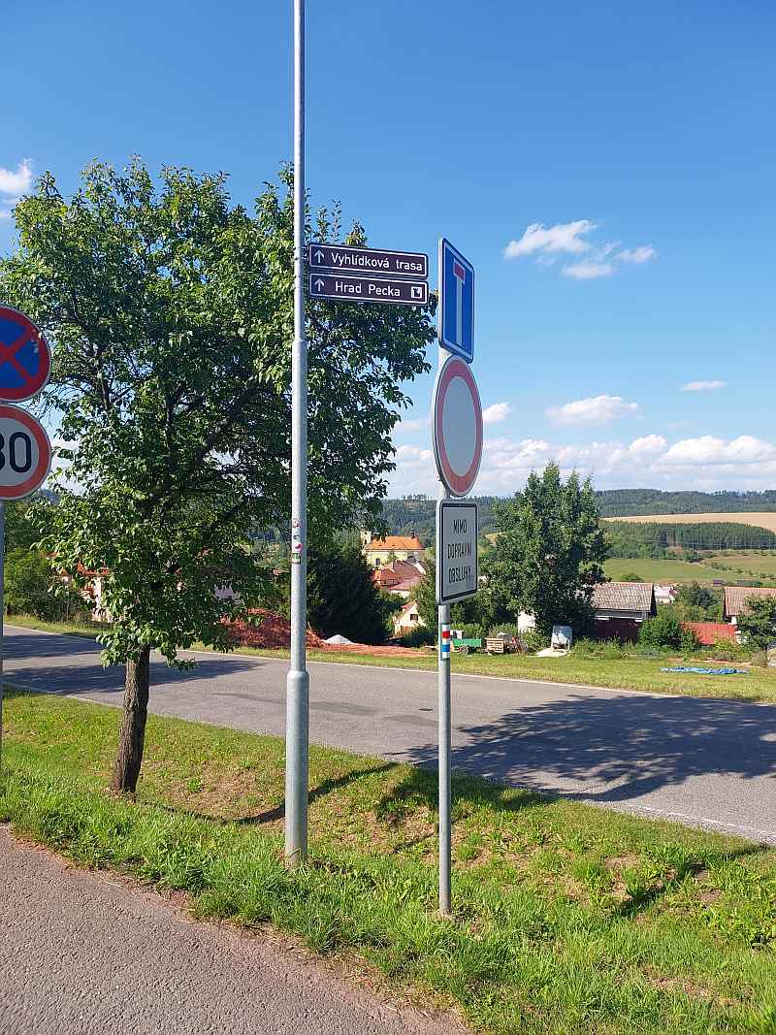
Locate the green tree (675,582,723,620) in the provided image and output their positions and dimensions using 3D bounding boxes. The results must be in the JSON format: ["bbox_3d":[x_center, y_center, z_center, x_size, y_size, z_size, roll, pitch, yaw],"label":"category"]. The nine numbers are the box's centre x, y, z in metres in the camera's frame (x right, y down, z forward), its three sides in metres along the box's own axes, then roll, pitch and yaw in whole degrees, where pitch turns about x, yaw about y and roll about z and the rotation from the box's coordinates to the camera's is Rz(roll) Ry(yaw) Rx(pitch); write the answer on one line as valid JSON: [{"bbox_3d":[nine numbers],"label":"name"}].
[{"bbox_3d":[25.250,7.050,68.000,3.780,3.550,3.780,0,0,20],"label":"green tree"}]

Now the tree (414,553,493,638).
[{"bbox_3d":[3.830,4.710,49.000,4.660,5.220,4.420,0,0,4],"label":"tree"}]

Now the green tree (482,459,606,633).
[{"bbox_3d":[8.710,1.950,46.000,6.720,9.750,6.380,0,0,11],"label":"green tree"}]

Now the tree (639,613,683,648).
[{"bbox_3d":[13.700,5.670,42.000,2.240,1.900,2.130,0,0,18],"label":"tree"}]

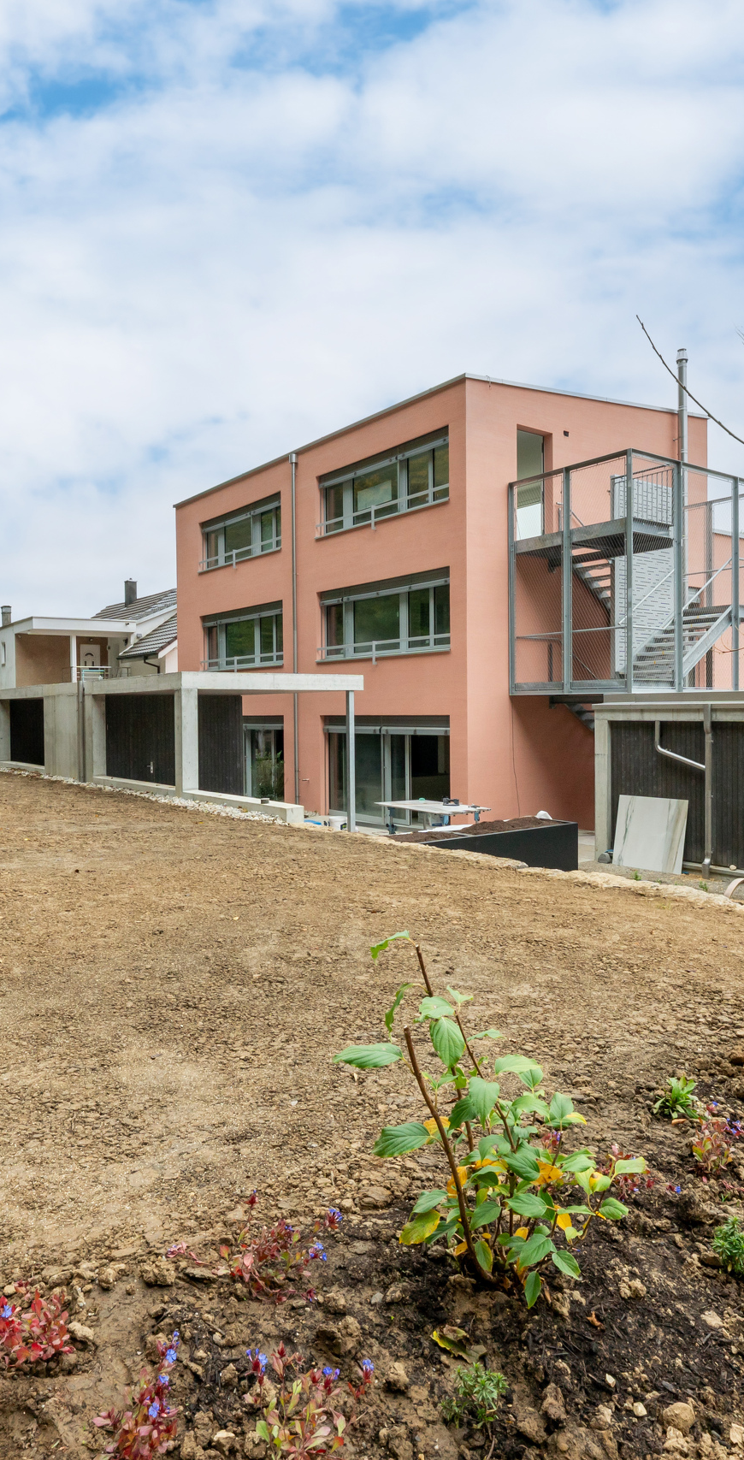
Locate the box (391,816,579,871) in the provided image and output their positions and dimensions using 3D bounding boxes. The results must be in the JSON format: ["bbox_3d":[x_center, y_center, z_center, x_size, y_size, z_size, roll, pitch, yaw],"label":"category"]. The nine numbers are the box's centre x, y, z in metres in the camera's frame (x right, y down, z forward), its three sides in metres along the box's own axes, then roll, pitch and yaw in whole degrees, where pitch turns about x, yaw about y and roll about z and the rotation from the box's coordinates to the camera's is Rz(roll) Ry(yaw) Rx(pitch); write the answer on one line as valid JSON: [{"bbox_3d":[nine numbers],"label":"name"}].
[{"bbox_3d":[1.378,1.756,11.652,3.500,0.720,0.800,-2,2,-38],"label":"box"}]

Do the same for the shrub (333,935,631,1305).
[{"bbox_3d":[0.200,0.682,1.500,0.520,0.630,0.460,0,1,8],"label":"shrub"}]

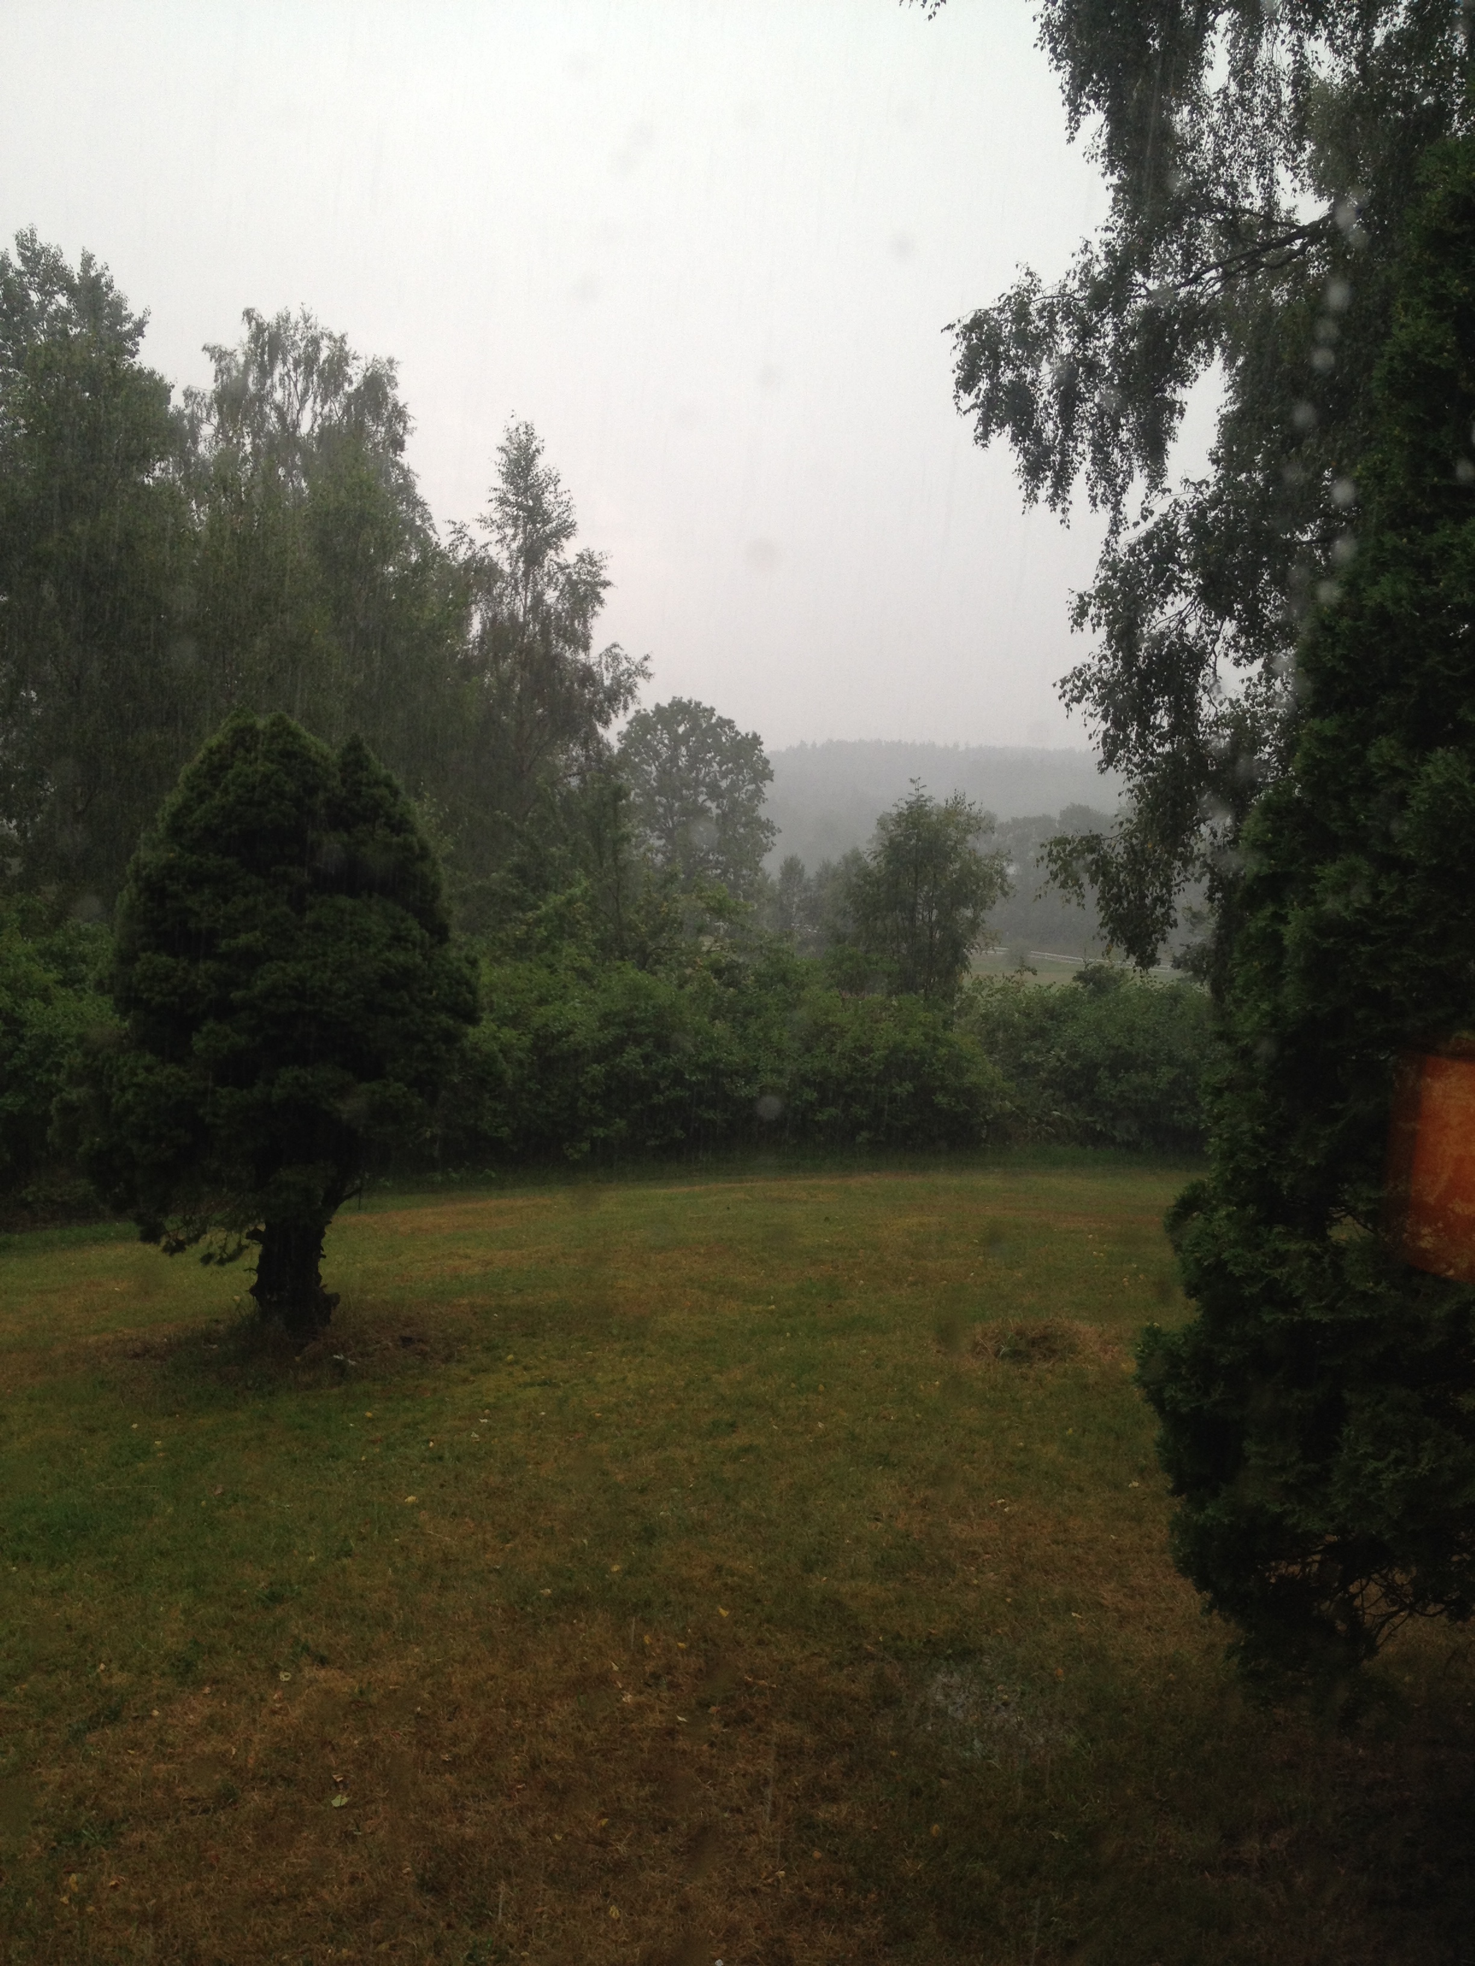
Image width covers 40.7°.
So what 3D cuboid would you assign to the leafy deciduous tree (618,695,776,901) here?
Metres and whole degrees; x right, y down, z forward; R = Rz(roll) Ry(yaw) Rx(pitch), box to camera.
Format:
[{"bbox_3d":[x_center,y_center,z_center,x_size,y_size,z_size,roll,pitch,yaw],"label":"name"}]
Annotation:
[{"bbox_3d":[-2.355,-9.730,115.000,9.400,14.000,9.200,0,2,-1],"label":"leafy deciduous tree"}]

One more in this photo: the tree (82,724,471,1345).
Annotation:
[{"bbox_3d":[-2.763,0.246,12.000,2.350,3.750,2.300,0,2,-13],"label":"tree"}]

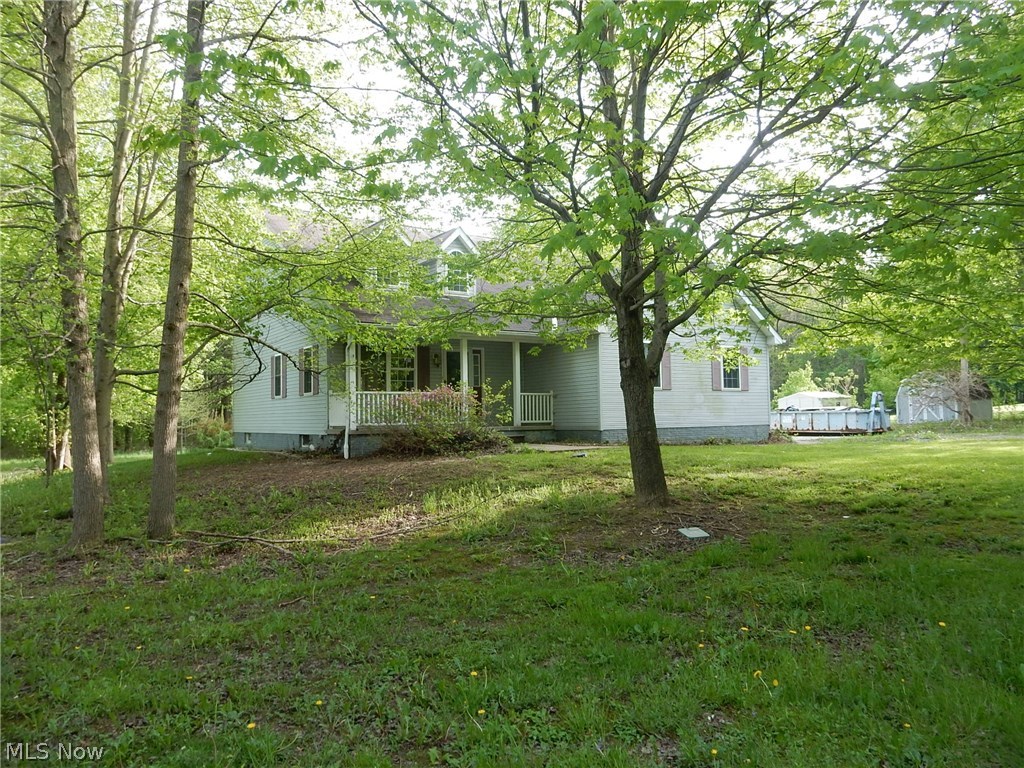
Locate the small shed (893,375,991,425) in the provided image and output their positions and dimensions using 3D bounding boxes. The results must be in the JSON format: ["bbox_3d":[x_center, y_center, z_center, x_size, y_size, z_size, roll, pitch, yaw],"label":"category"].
[{"bbox_3d":[23.260,0.757,39.901,3.696,2.787,3.164,1,-3,-34],"label":"small shed"}]

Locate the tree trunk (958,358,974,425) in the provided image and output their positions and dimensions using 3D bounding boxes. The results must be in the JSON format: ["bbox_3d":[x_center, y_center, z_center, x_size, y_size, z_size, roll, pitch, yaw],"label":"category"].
[{"bbox_3d":[21.941,0.340,35.775,0.460,3.331,0.460,1,-3,-34],"label":"tree trunk"}]

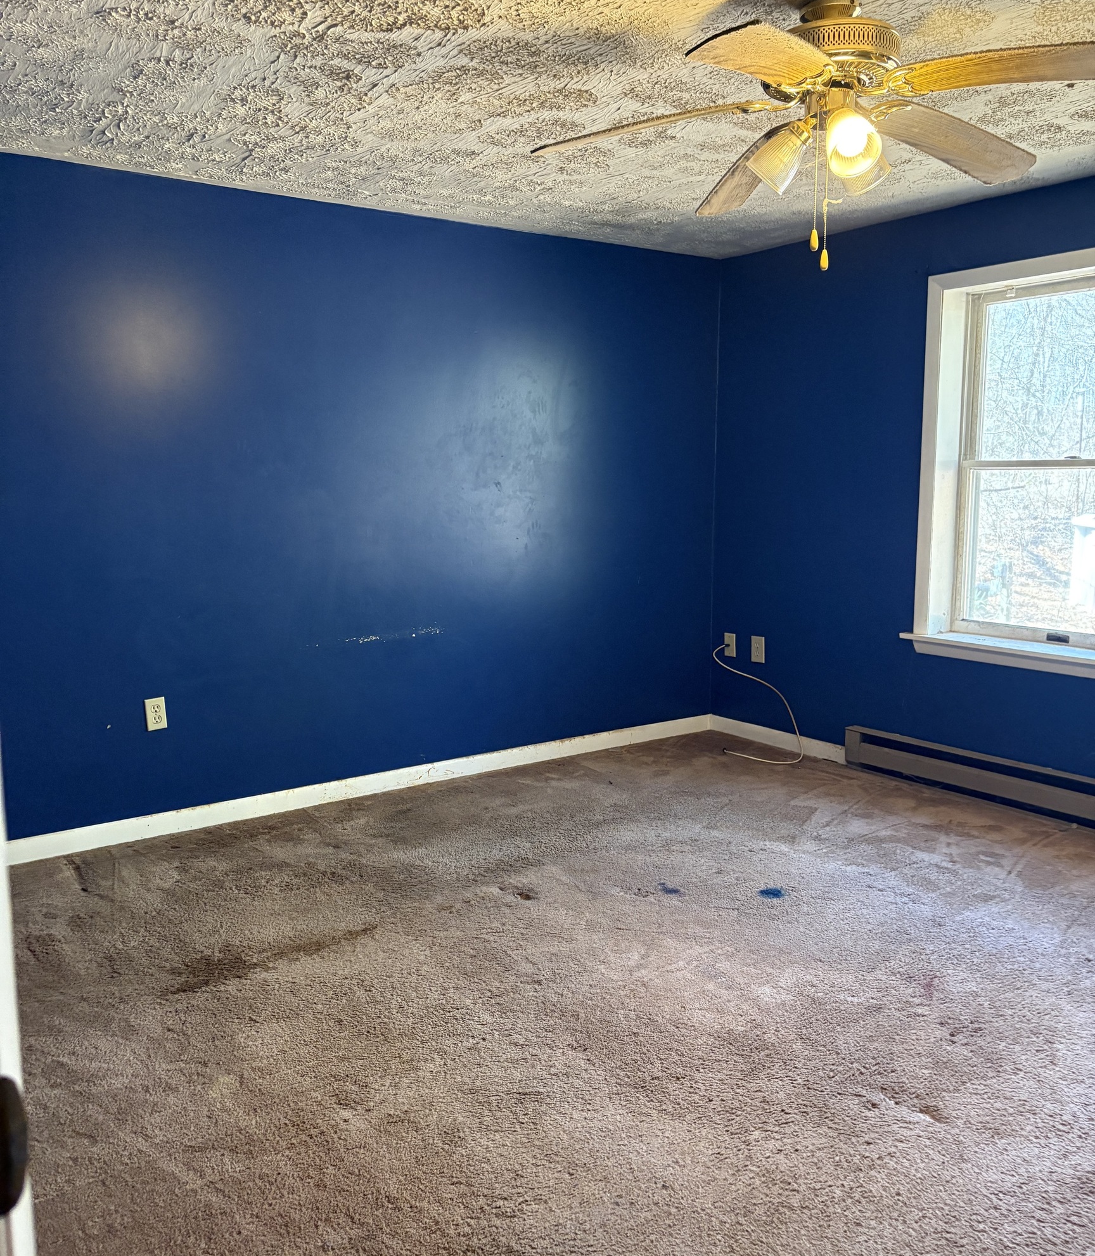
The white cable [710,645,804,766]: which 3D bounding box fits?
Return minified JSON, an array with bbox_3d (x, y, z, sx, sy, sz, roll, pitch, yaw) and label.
[{"bbox_3d":[0.958,0.348,5.151,0.250,0.455,0.570,-6,10,-35],"label":"white cable"}]

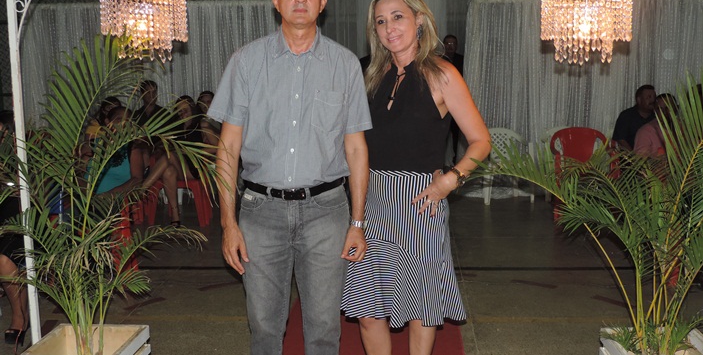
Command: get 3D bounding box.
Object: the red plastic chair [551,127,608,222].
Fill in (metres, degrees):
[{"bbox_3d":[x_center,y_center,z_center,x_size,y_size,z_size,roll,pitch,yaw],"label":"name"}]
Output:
[{"bbox_3d":[2.084,-0.038,7.370,0.570,0.800,0.560,0,7,9],"label":"red plastic chair"}]

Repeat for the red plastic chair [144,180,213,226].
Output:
[{"bbox_3d":[-1.500,0.015,7.350,0.560,0.800,0.560,-1,7,0],"label":"red plastic chair"}]

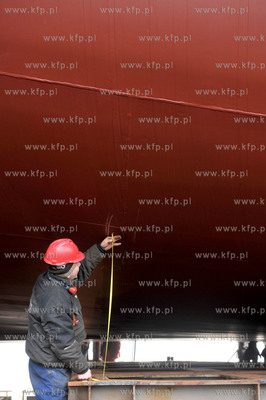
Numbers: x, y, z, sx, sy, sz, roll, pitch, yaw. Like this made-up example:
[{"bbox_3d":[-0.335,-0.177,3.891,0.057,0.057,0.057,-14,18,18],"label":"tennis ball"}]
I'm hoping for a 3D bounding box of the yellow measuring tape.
[{"bbox_3d":[-0.160,0.713,5.250,0.045,1.000,0.040,2,-5,21],"label":"yellow measuring tape"}]

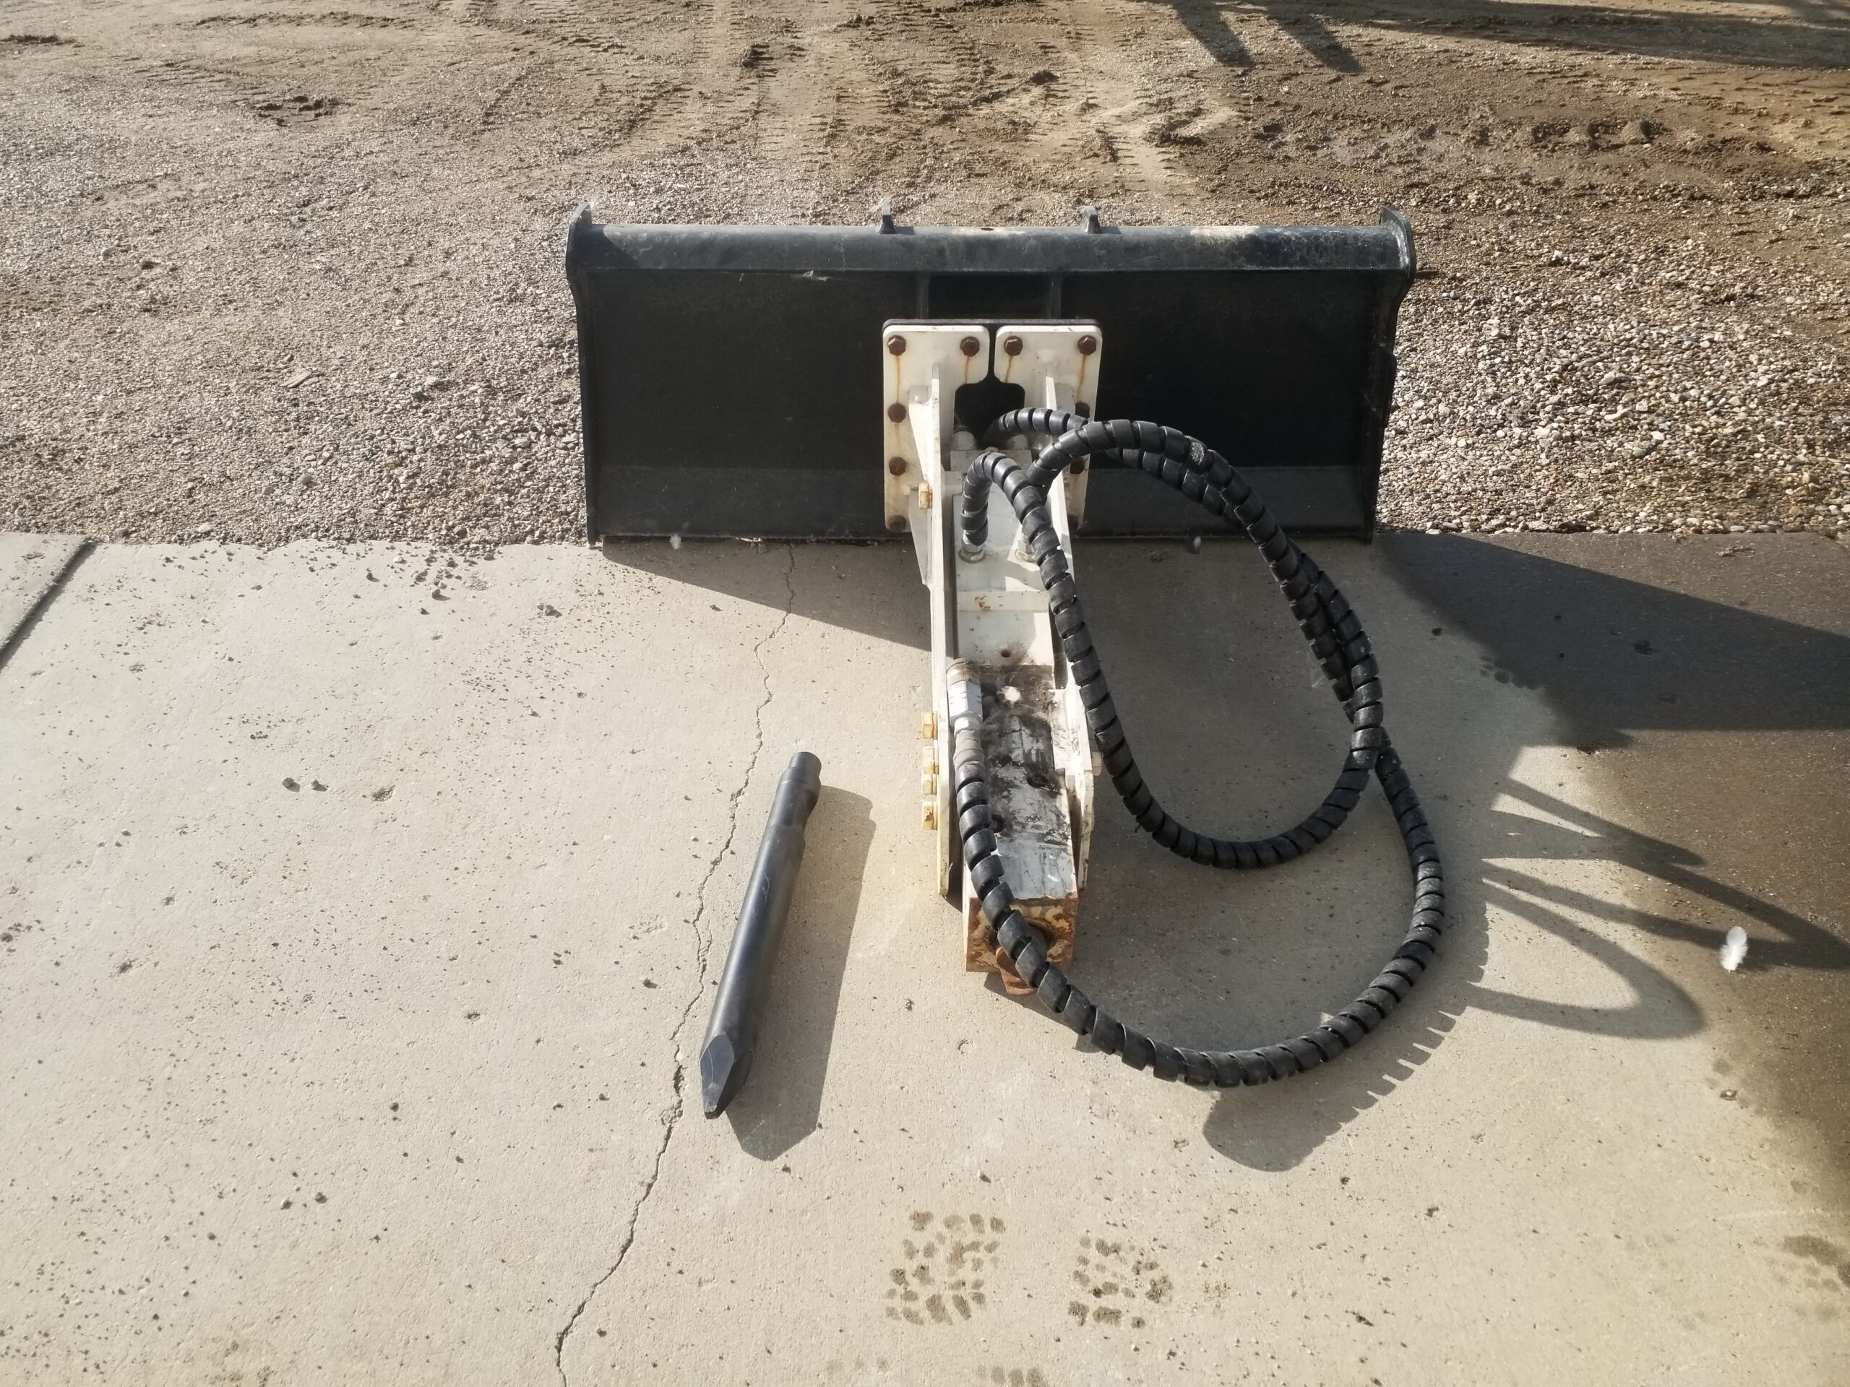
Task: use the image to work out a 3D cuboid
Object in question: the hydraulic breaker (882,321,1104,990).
[{"bbox_3d":[0.091,-0.084,1.699,0.283,0.332,0.832,0,45,0],"label":"hydraulic breaker"}]

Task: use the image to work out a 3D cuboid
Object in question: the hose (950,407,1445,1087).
[{"bbox_3d":[0.302,-0.026,1.629,0.553,0.370,0.883,0,41,0],"label":"hose"}]

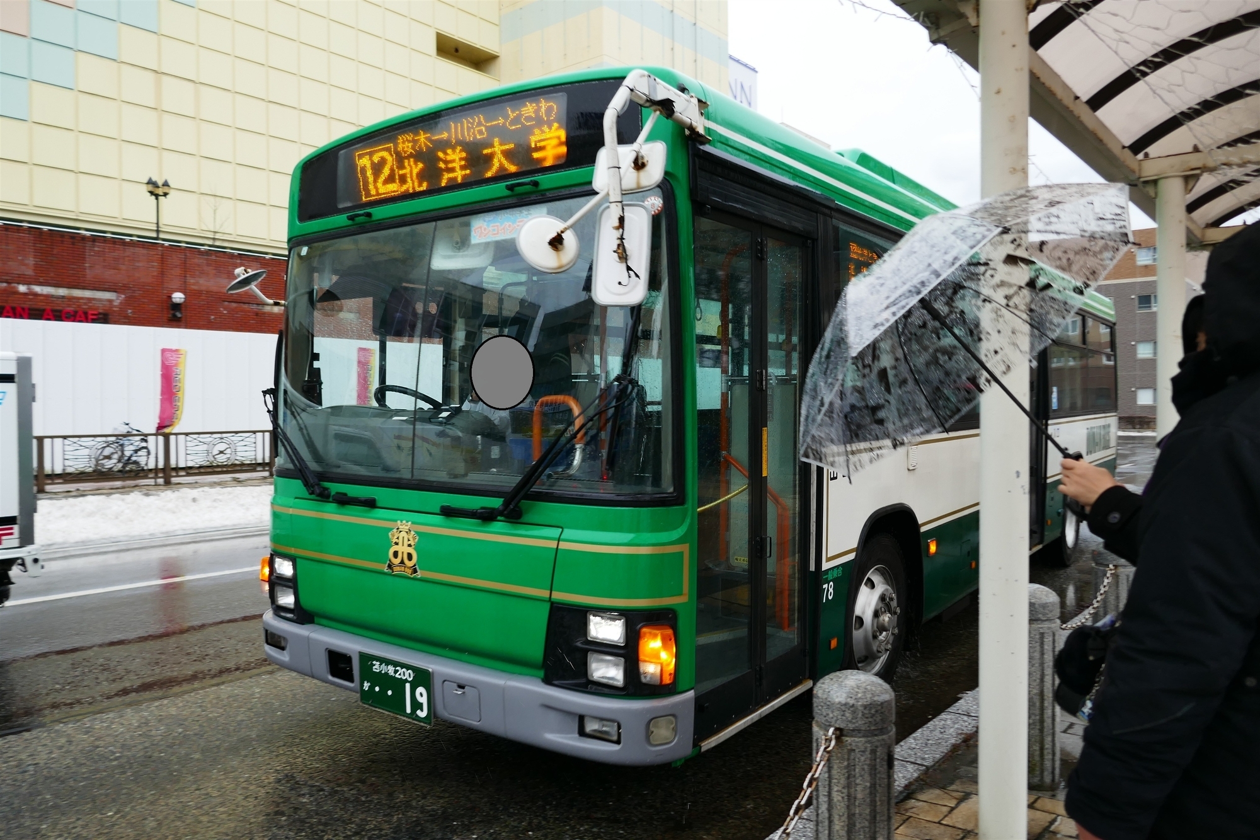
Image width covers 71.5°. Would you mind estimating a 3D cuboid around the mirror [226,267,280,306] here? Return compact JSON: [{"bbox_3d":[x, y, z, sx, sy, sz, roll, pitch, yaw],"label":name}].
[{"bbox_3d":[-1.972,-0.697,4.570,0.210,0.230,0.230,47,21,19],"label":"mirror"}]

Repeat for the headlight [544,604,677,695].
[{"bbox_3d":[-0.081,0.828,3.195,0.520,0.330,0.190,1,2,37],"label":"headlight"}]

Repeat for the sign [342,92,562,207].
[{"bbox_3d":[-0.812,-1.124,3.755,1.420,0.270,0.090,1,2,37],"label":"sign"}]

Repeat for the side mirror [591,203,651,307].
[{"bbox_3d":[-0.029,-0.543,2.870,0.185,0.335,0.060,3,-7,6],"label":"side mirror"}]

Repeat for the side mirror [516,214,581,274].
[{"bbox_3d":[-0.270,-0.581,2.890,0.225,0.225,0.075,-1,-20,-29],"label":"side mirror"}]

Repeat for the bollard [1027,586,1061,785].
[{"bbox_3d":[1.519,0.980,3.300,0.208,0.730,0.208,1,2,41],"label":"bollard"}]

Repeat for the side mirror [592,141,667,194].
[{"bbox_3d":[-0.002,-0.838,2.910,0.240,0.190,0.070,-1,-24,-13],"label":"side mirror"}]

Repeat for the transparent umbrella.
[{"bbox_3d":[0.890,-0.142,2.203,1.030,0.850,1.030,-33,-27,-1],"label":"transparent umbrella"}]

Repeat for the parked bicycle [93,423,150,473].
[{"bbox_3d":[-10.015,0.561,17.200,1.700,1.030,0.580,0,2,26],"label":"parked bicycle"}]

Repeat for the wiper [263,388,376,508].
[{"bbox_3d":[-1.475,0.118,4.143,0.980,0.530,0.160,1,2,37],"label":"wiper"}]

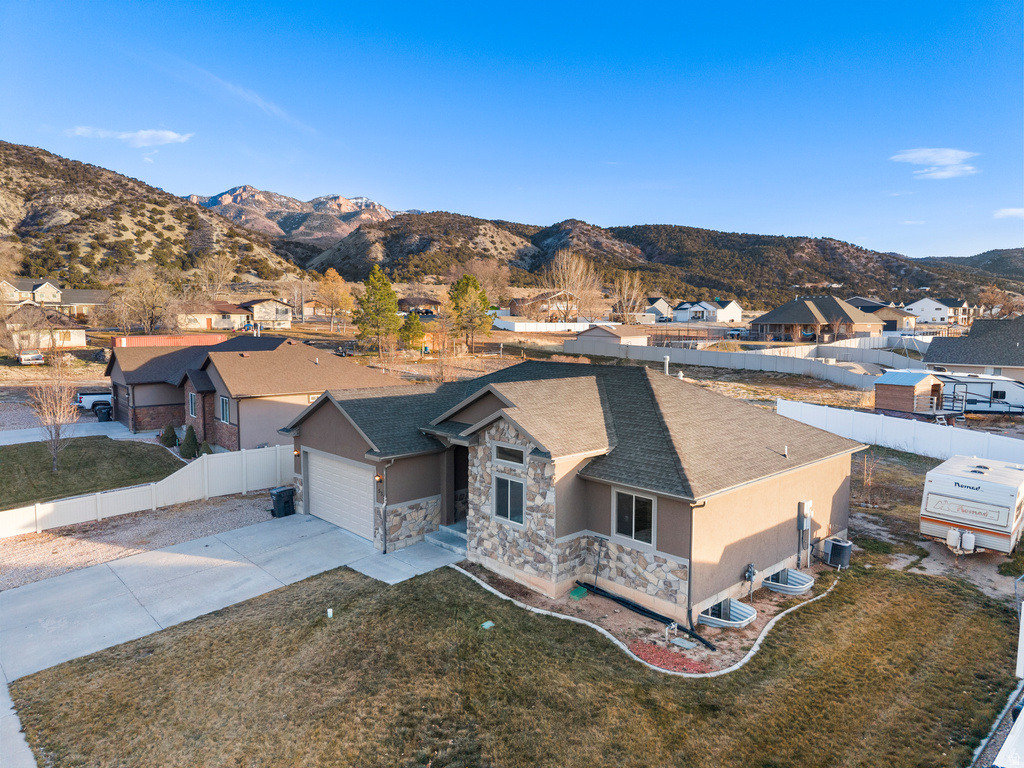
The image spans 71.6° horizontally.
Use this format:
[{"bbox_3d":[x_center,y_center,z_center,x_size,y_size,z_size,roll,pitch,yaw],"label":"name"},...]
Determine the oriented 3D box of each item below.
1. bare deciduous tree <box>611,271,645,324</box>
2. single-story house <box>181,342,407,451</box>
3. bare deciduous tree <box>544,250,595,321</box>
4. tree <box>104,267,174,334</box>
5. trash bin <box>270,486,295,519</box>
[{"bbox_3d":[28.024,-20.918,171.386,8.000,12.820,8.000,0,5,0],"label":"bare deciduous tree"},{"bbox_3d":[-13.100,0.155,43.920,11.500,5.700,8.300,-4,7,-38],"label":"single-story house"},{"bbox_3d":[12.866,-21.393,157.271,11.300,16.369,11.300,1,5,5],"label":"bare deciduous tree"},{"bbox_3d":[-62.594,-14.308,121.450,11.000,11.490,12.000,-5,8,-43],"label":"tree"},{"bbox_3d":[-8.596,4.331,26.525,0.800,1.080,0.720,5,7,40],"label":"trash bin"}]

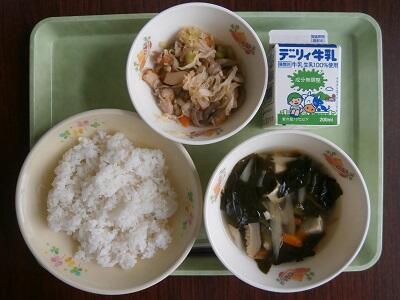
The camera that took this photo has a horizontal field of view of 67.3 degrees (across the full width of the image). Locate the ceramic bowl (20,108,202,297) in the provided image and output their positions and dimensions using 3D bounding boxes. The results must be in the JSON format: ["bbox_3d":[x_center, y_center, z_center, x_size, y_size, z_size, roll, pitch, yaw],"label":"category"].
[{"bbox_3d":[-0.082,0.046,0.296,0.168,0.051,0.168,0,90,0],"label":"ceramic bowl"}]

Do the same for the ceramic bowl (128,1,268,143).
[{"bbox_3d":[-0.002,-0.068,0.294,0.126,0.054,0.126,0,90,0],"label":"ceramic bowl"}]

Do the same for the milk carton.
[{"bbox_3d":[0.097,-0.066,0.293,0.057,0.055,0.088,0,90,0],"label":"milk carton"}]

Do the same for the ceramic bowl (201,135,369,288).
[{"bbox_3d":[0.076,0.054,0.292,0.146,0.058,0.146,0,90,0],"label":"ceramic bowl"}]

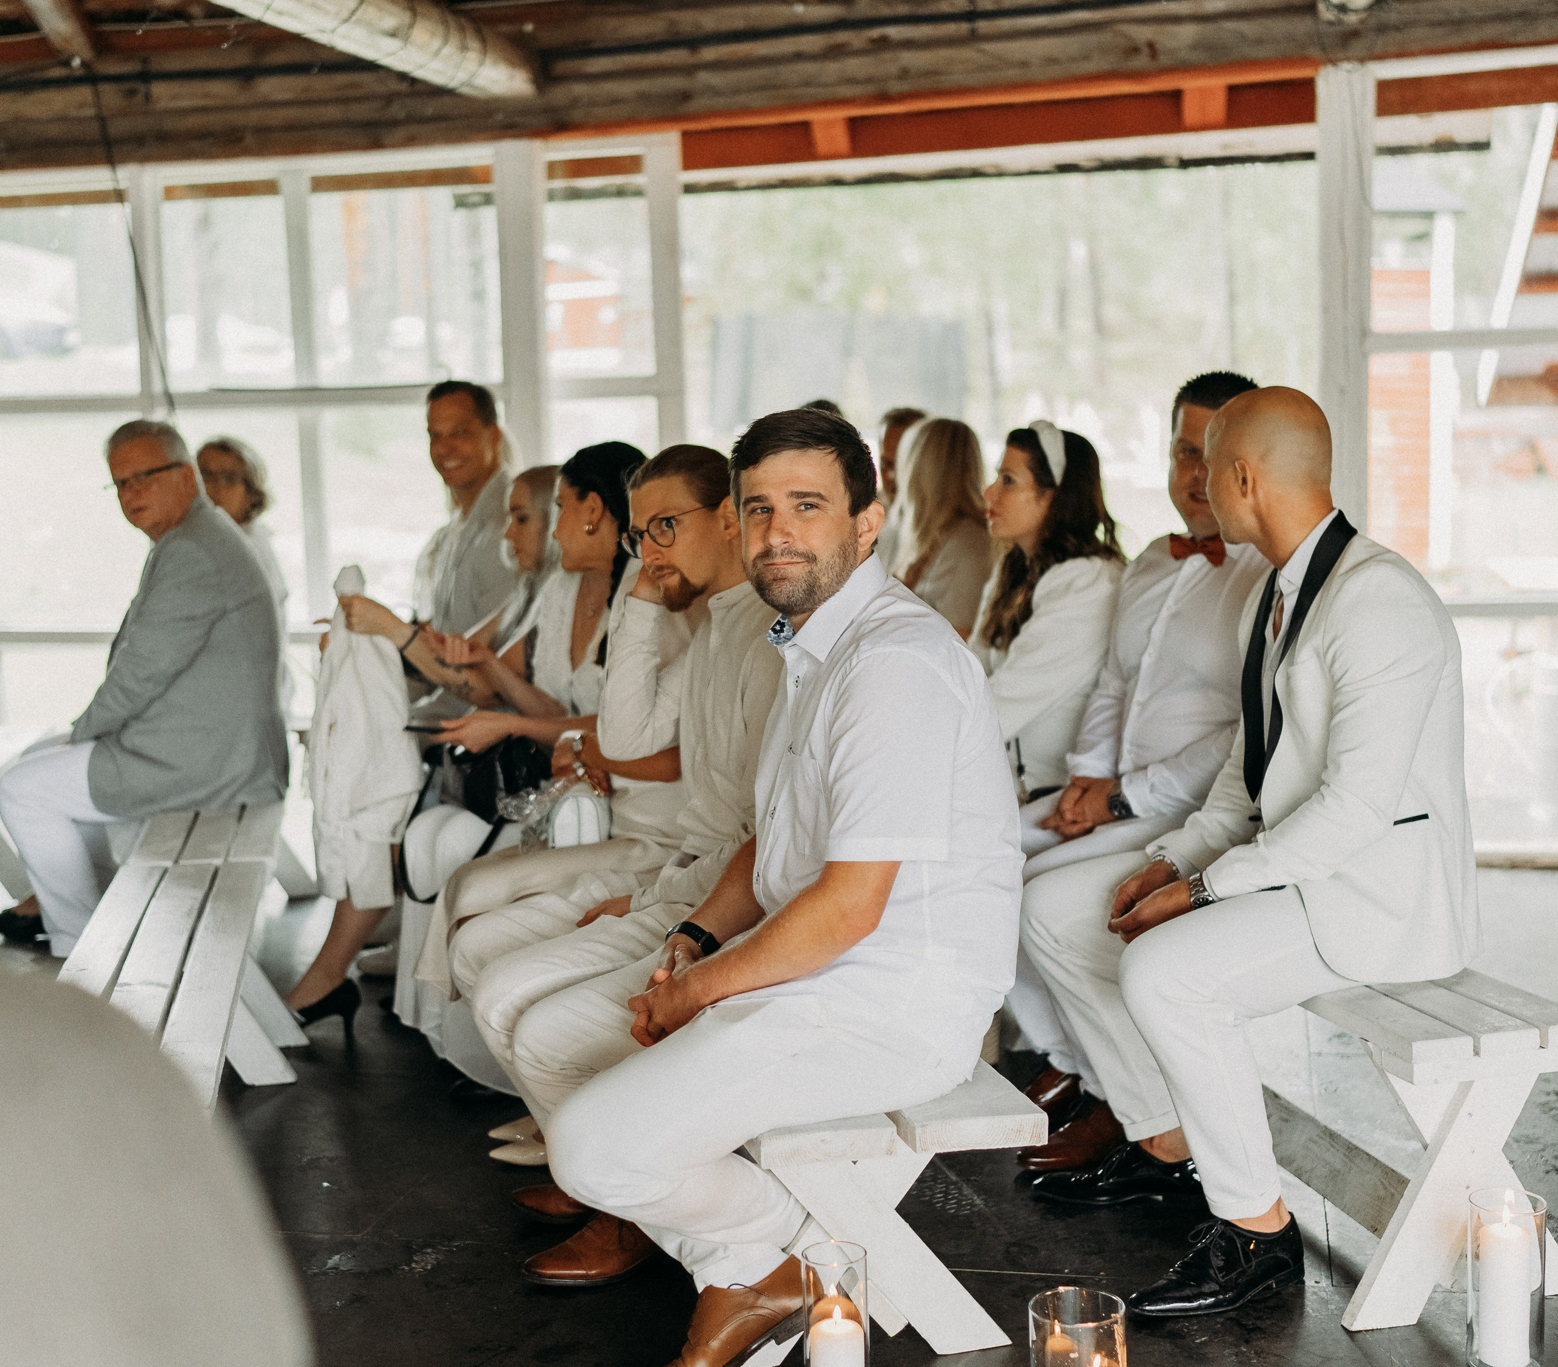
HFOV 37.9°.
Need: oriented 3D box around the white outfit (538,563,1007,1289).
[{"bbox_3d":[-0.010,0.312,3.102,0.721,0.953,0.520,-4,7,-13],"label":"white outfit"}]

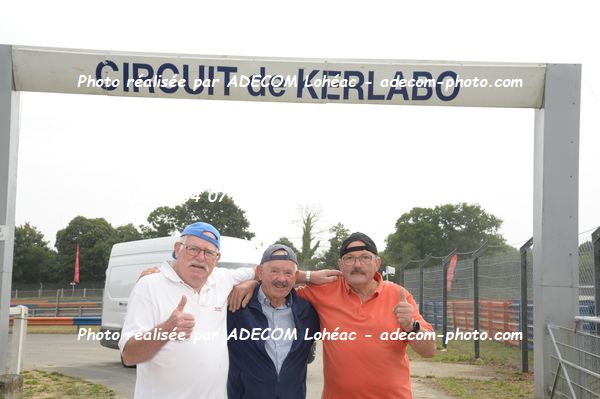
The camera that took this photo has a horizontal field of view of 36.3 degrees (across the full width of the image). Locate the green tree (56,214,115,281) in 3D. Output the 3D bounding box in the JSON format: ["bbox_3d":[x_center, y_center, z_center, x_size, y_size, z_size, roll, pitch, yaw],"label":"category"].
[{"bbox_3d":[-20.980,5.600,90.000,6.300,8.000,6.300,1,-5,0],"label":"green tree"}]

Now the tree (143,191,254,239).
[{"bbox_3d":[-10.753,4.654,98.000,11.984,11.235,11.025,0,-6,0],"label":"tree"}]

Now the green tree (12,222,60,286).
[{"bbox_3d":[-26.290,5.900,90.000,5.400,7.400,5.400,1,-5,0],"label":"green tree"}]

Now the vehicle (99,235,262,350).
[{"bbox_3d":[-1.861,2.055,18.089,2.060,2.580,5.550,5,-8,-36],"label":"vehicle"}]

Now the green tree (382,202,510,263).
[{"bbox_3d":[15.680,5.460,98.000,13.000,10.000,11.500,1,-5,0],"label":"green tree"}]

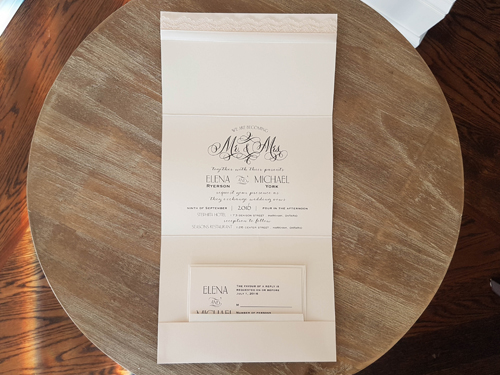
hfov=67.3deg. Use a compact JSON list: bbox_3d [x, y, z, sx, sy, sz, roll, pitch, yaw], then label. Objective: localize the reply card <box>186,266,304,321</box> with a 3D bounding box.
[{"bbox_3d":[-0.003,0.126,0.401,0.122,0.004,0.082,0,85,0],"label":"reply card"}]

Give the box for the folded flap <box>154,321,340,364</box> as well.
[{"bbox_3d":[-0.003,0.163,0.397,0.188,0.005,0.044,0,85,0],"label":"folded flap"}]

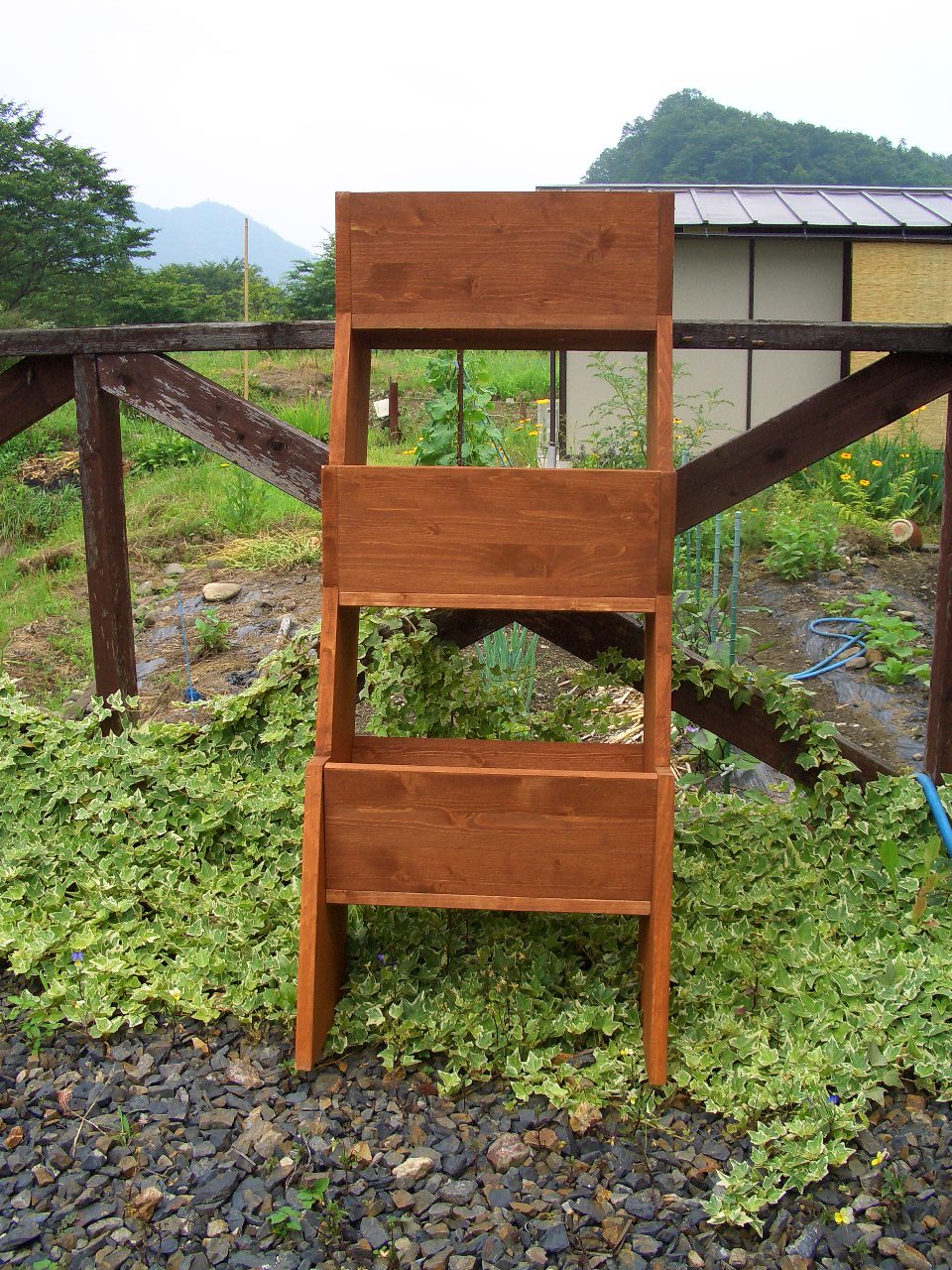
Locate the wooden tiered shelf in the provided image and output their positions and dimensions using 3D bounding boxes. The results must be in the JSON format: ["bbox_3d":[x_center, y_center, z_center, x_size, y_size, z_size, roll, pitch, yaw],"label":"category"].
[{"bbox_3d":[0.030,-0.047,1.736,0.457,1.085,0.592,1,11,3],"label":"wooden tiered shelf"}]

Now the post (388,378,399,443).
[{"bbox_3d":[-0.991,-2.669,15.300,0.100,0.710,0.100,-1,11,0],"label":"post"}]

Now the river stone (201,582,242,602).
[{"bbox_3d":[-1.037,-0.175,5.240,0.153,0.062,0.110,-1,11,0],"label":"river stone"}]

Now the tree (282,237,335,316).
[{"bbox_3d":[-4.965,-12.579,45.000,4.000,4.100,4.000,-1,11,0],"label":"tree"}]

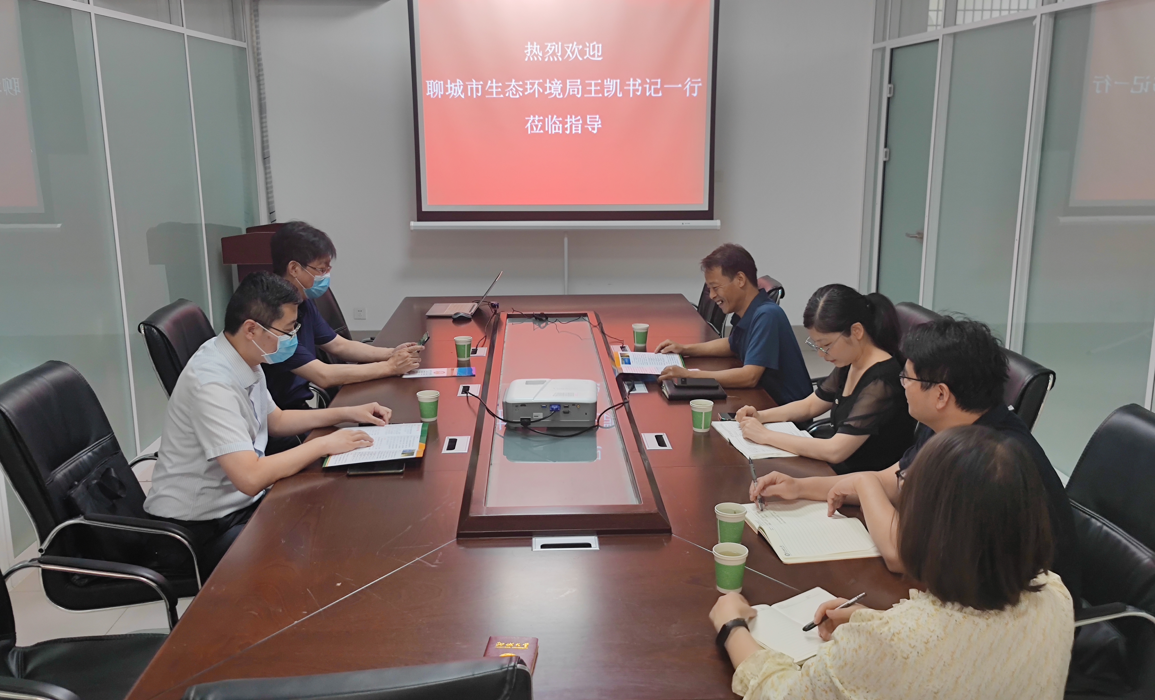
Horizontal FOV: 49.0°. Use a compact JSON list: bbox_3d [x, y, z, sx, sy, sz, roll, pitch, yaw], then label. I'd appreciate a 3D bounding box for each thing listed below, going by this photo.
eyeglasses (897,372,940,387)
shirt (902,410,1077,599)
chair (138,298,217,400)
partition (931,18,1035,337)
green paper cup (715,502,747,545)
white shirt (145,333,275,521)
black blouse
[{"bbox_3d":[0.766,0.061,2.820,0.140,0.045,0.140,3,12,14],"label":"eyeglasses"},{"bbox_3d":[0.929,0.349,2.930,0.400,0.550,0.470,0,12,3],"label":"shirt"},{"bbox_3d":[-1.212,0.341,4.752,0.650,0.980,0.580,-1,12,-2],"label":"chair"},{"bbox_3d":[2.137,-0.672,6.824,0.070,2.100,1.350,-1,12,-2],"label":"partition"},{"bbox_3d":[0.342,0.387,2.820,0.072,0.086,0.072,0,12,0],"label":"green paper cup"},{"bbox_3d":[-1.030,0.212,3.570,0.390,0.540,0.460,0,12,1],"label":"white shirt"},{"bbox_3d":[0.817,0.225,3.650,0.330,0.470,0.420,-3,12,-12],"label":"black blouse"}]

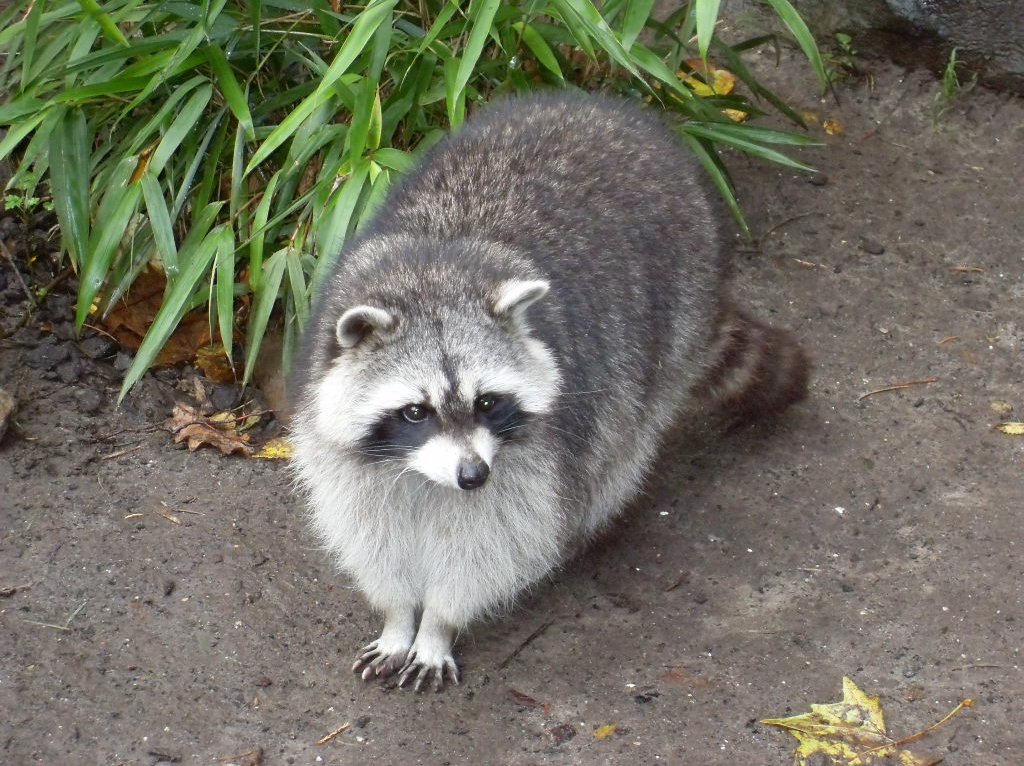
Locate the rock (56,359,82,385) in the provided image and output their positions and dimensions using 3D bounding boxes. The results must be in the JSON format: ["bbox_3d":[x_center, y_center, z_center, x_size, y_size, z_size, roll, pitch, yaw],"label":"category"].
[{"bbox_3d":[-0.358,-0.009,2.661,0.021,0.014,0.017,0,37,0],"label":"rock"}]

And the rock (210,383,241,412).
[{"bbox_3d":[-0.224,0.011,2.571,0.024,0.019,0.023,0,40,0],"label":"rock"}]

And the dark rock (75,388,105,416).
[{"bbox_3d":[-0.338,0.015,2.629,0.024,0.015,0.018,0,37,0],"label":"dark rock"}]

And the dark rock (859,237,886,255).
[{"bbox_3d":[0.299,-0.113,2.725,0.023,0.012,0.018,0,40,0],"label":"dark rock"}]

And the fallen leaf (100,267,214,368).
[{"bbox_3d":[-0.290,-0.055,2.706,0.092,0.030,0.090,0,37,0],"label":"fallen leaf"}]

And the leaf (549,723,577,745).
[{"bbox_3d":[0.036,0.249,2.323,0.019,0.009,0.015,0,37,0],"label":"leaf"}]

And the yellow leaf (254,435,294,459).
[{"bbox_3d":[-0.181,0.050,2.533,0.040,0.008,0.030,0,40,0],"label":"yellow leaf"}]

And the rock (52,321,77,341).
[{"bbox_3d":[-0.369,-0.043,2.707,0.019,0.012,0.014,0,37,0],"label":"rock"}]

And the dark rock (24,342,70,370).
[{"bbox_3d":[-0.369,-0.022,2.612,0.037,0.018,0.028,0,40,0],"label":"dark rock"}]

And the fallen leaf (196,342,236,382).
[{"bbox_3d":[-0.234,-0.017,2.600,0.034,0.015,0.040,0,40,0],"label":"fallen leaf"}]

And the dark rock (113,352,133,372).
[{"bbox_3d":[-0.317,-0.018,2.675,0.016,0.011,0.013,0,37,0],"label":"dark rock"}]

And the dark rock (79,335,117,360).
[{"bbox_3d":[-0.329,-0.028,2.619,0.030,0.016,0.024,0,40,0],"label":"dark rock"}]

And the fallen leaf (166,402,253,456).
[{"bbox_3d":[-0.240,0.038,2.598,0.069,0.017,0.050,0,37,0],"label":"fallen leaf"}]

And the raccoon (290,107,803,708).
[{"bbox_3d":[-0.005,-0.038,2.460,0.270,0.300,0.520,17,40,21],"label":"raccoon"}]

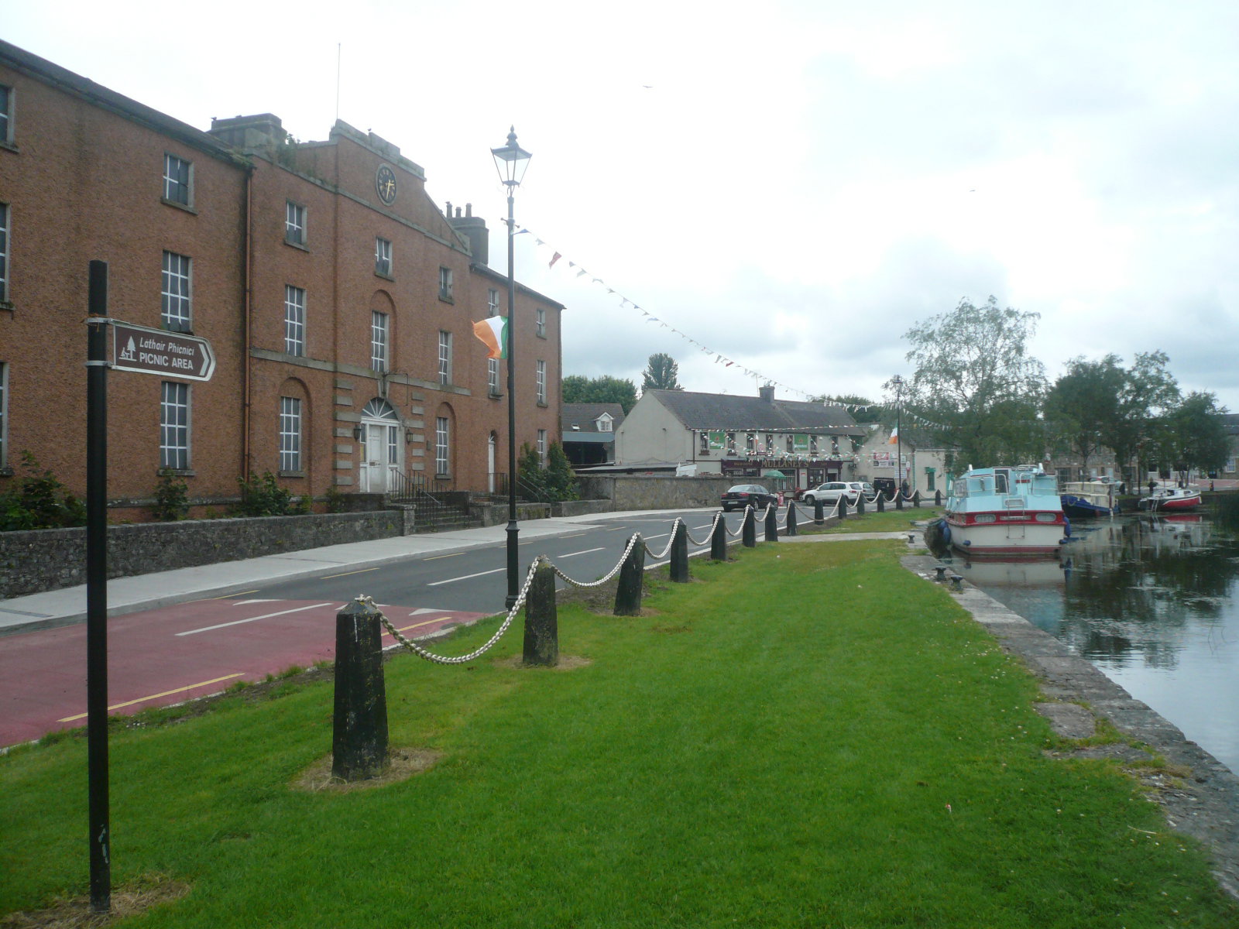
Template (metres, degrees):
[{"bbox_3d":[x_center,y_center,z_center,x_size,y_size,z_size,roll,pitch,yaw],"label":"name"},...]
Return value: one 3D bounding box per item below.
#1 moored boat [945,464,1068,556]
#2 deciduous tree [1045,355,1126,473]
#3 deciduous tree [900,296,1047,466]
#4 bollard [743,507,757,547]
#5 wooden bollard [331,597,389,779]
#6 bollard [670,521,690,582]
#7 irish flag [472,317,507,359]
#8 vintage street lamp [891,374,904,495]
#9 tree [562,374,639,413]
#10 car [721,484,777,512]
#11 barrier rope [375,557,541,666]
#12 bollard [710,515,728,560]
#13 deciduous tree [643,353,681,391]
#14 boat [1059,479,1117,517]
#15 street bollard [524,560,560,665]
[{"bbox_3d":[13.000,1.580,35.300,3.200,2.850,9.000,0,-1,11],"label":"moored boat"},{"bbox_3d":[33.466,-2.635,72.085,5.600,9.600,5.400,0,-1,0],"label":"deciduous tree"},{"bbox_3d":[23.234,-4.303,66.000,9.800,13.400,9.500,0,-1,0],"label":"deciduous tree"},{"bbox_3d":[3.377,1.602,26.000,0.340,1.050,0.340,0,-1,22],"label":"bollard"},{"bbox_3d":[-1.428,1.221,5.529,0.305,0.965,0.305,0,-1,16],"label":"wooden bollard"},{"bbox_3d":[0.972,1.388,16.059,0.305,0.970,0.305,0,-1,16],"label":"bollard"},{"bbox_3d":[-1.831,-1.797,14.200,0.550,0.630,0.280,0,-1,-15],"label":"irish flag"},{"bbox_3d":[14.554,-0.975,52.063,0.500,7.100,0.500,0,-1,16],"label":"vintage street lamp"},{"bbox_3d":[-2.366,-3.332,100.000,9.500,12.000,9.500,0,-1,0],"label":"tree"},{"bbox_3d":[7.236,1.849,55.500,1.770,1.460,4.600,0,-1,26],"label":"car"},{"bbox_3d":[-1.220,1.225,8.200,0.070,0.700,3.650,0,-1,13],"label":"barrier rope"},{"bbox_3d":[2.033,1.467,20.459,0.300,0.960,0.300,0,-1,16],"label":"bollard"},{"bbox_3d":[4.083,-4.358,95.000,4.800,13.200,4.800,0,-1,0],"label":"deciduous tree"},{"bbox_3d":[27.598,2.040,61.020,6.500,2.300,2.500,0,-1,-22],"label":"boat"},{"bbox_3d":[-0.699,1.297,8.928,0.305,0.930,0.305,0,-1,0],"label":"street bollard"}]

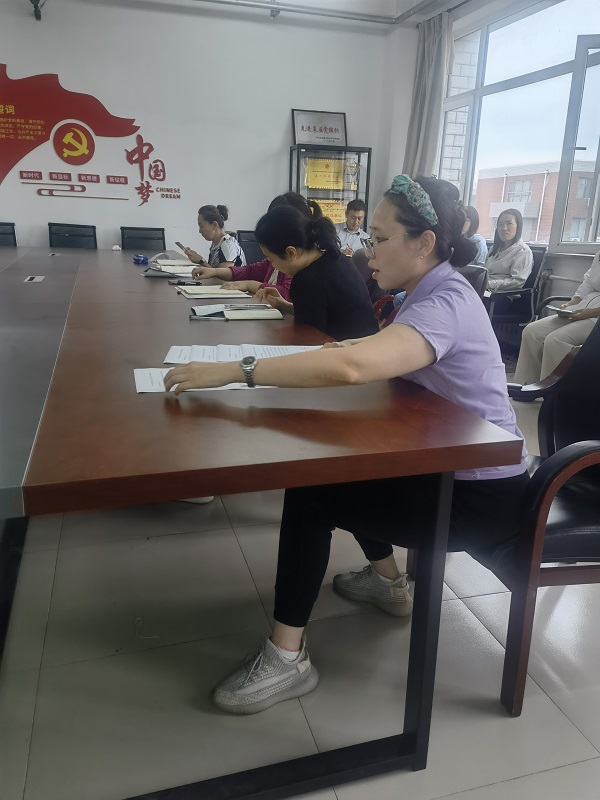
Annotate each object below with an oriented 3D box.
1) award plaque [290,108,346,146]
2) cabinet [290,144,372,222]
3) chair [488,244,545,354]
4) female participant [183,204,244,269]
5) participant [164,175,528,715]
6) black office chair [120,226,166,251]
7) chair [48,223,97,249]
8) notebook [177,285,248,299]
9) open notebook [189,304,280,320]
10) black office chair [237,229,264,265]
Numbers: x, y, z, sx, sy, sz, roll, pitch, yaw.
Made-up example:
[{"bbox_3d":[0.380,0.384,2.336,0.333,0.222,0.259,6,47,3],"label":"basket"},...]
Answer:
[{"bbox_3d":[0.221,-2.833,6.530,0.590,0.400,0.025,-4,-3,-17],"label":"award plaque"},{"bbox_3d":[0.301,-1.861,6.873,0.800,1.700,0.330,-4,19,-17],"label":"cabinet"},{"bbox_3d":[1.265,-0.611,4.335,0.600,0.930,0.560,-5,18,-20],"label":"chair"},{"bbox_3d":[-0.574,-0.724,4.192,0.630,1.125,0.500,-4,18,-16],"label":"female participant"},{"bbox_3d":[0.133,0.072,1.584,0.940,1.205,0.590,-2,18,-12],"label":"participant"},{"bbox_3d":[-1.438,-1.114,5.714,0.550,0.880,0.580,-1,18,-9],"label":"black office chair"},{"bbox_3d":[-2.039,-1.077,5.536,0.550,0.880,0.580,0,18,-7],"label":"chair"},{"bbox_3d":[-0.395,-0.501,2.851,0.290,0.025,0.340,-4,18,-16],"label":"notebook"},{"bbox_3d":[-0.246,-0.336,2.370,0.330,0.022,0.260,-4,19,-17],"label":"open notebook"},{"bbox_3d":[-0.370,-1.181,6.031,0.550,0.880,0.580,-2,18,-13],"label":"black office chair"}]

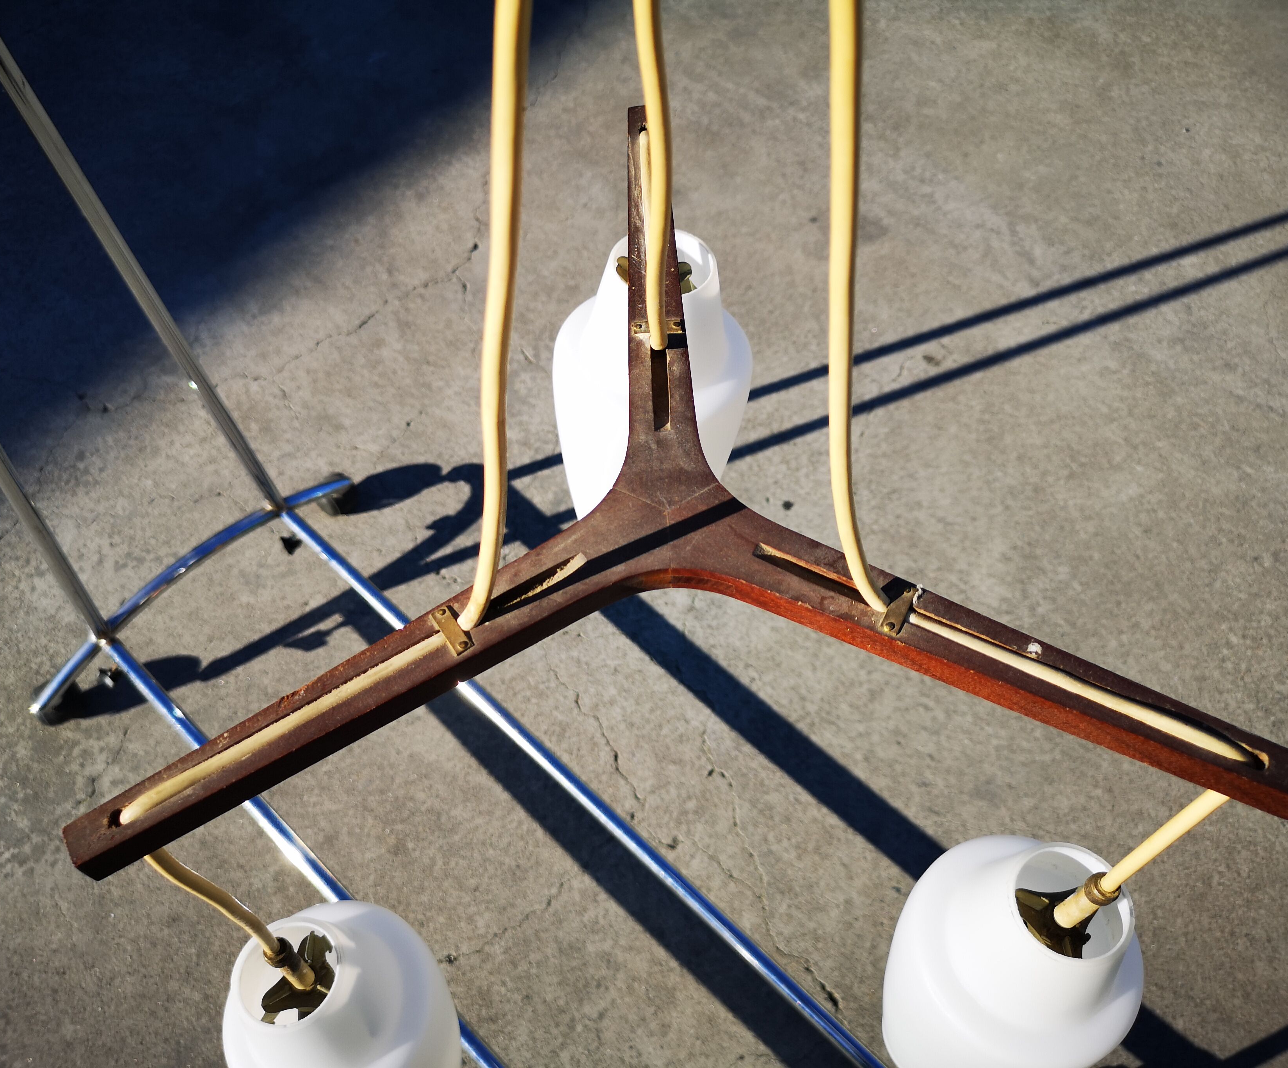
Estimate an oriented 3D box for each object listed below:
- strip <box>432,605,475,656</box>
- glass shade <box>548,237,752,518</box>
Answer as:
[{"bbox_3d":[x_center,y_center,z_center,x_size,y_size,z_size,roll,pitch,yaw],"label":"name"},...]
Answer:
[{"bbox_3d":[-0.074,0.037,0.429,0.007,0.003,0.021,-29,62,-14],"label":"strip"},{"bbox_3d":[0.003,-0.078,0.764,0.130,0.283,0.130,6,56,0],"label":"glass shade"}]

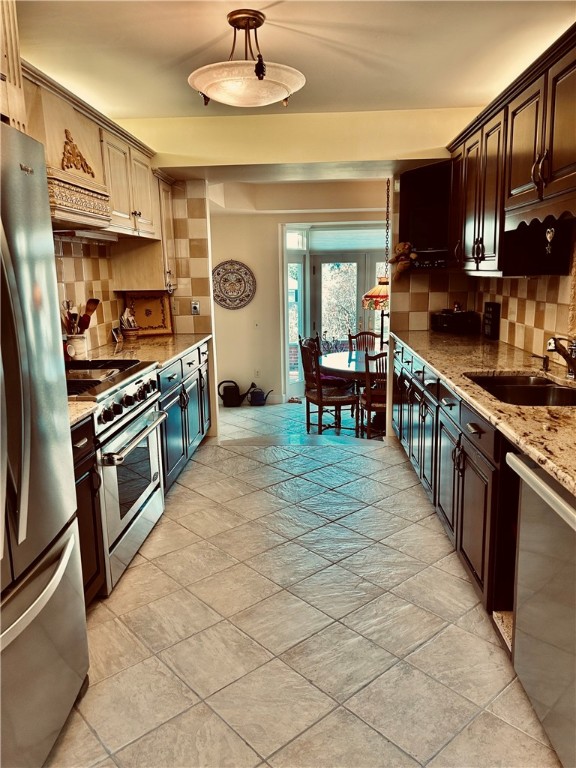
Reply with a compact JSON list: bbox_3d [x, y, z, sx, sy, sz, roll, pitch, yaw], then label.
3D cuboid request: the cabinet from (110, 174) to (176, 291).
[{"bbox_3d":[-1.143,-1.161,4.564,0.415,0.821,0.363,-1,11,3],"label":"cabinet"}]

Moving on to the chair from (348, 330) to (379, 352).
[{"bbox_3d":[1.023,-0.131,7.064,0.480,0.990,0.520,-3,11,-8],"label":"chair"}]

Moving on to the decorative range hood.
[{"bbox_3d":[-1.208,-1.034,2.716,0.480,0.540,0.880,-1,11,3],"label":"decorative range hood"}]

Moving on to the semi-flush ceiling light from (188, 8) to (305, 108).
[{"bbox_3d":[-0.174,-1.367,2.455,0.505,0.350,0.505,-1,11,3],"label":"semi-flush ceiling light"}]

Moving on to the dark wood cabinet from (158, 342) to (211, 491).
[{"bbox_3d":[-1.020,0.202,4.207,0.650,0.855,1.575,-1,11,3],"label":"dark wood cabinet"}]

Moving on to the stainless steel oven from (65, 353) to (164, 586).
[{"bbox_3d":[-1.063,0.409,2.971,0.690,0.925,0.920,-1,11,3],"label":"stainless steel oven"}]

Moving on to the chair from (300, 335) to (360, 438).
[{"bbox_3d":[0.427,0.066,6.093,0.510,1.000,0.480,-5,12,-20],"label":"chair"}]

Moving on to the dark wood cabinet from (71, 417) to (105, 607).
[{"bbox_3d":[-1.118,0.578,2.293,0.650,0.855,0.470,-1,11,3],"label":"dark wood cabinet"}]

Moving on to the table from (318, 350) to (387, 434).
[{"bbox_3d":[1.117,0.108,6.443,1.540,0.755,1.540,-1,11,3],"label":"table"}]

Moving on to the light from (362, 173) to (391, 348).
[{"bbox_3d":[1.064,-1.459,6.138,0.530,1.470,0.530,-1,11,3],"label":"light"}]

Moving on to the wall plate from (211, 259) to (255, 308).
[{"bbox_3d":[-0.696,-1.263,7.359,0.620,0.620,0.040,-4,11,-13],"label":"wall plate"}]

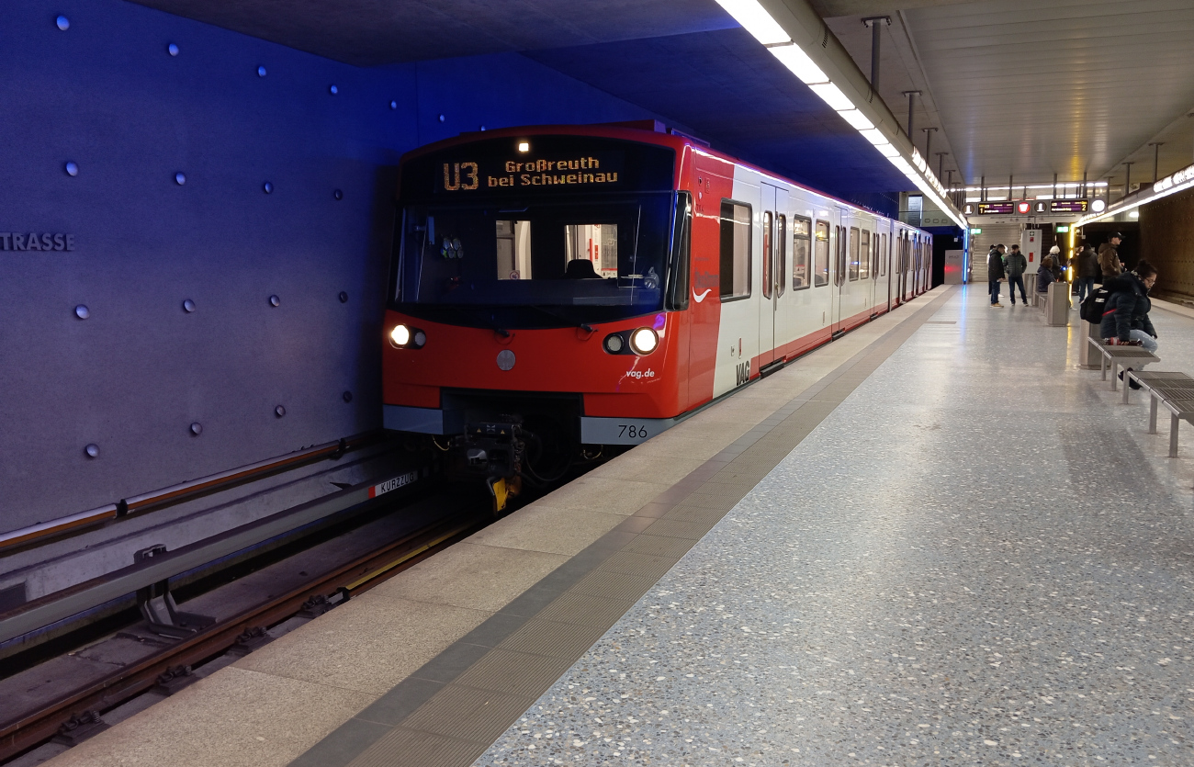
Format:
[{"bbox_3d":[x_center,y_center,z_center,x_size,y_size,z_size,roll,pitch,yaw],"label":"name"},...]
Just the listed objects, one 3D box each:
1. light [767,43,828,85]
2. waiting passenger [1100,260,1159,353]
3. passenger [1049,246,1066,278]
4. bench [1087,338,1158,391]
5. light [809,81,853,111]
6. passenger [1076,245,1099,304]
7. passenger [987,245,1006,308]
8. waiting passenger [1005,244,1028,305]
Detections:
[{"bbox_3d":[1.451,-2.278,6.831,0.199,0.080,1.435,2,8,22],"label":"light"},{"bbox_3d":[5.496,-0.614,9.969,0.620,1.325,0.500,5,9,39],"label":"waiting passenger"},{"bbox_3d":[12.523,-2.923,26.383,0.400,1.650,0.500,1,7,16],"label":"passenger"},{"bbox_3d":[5.364,-0.154,9.943,0.399,0.427,2.401,2,8,22],"label":"bench"},{"bbox_3d":[2.008,-2.456,8.193,0.199,0.080,1.440,2,8,22],"label":"light"},{"bbox_3d":[14.193,-3.162,27.891,0.550,1.710,0.380,1,7,11],"label":"passenger"},{"bbox_3d":[11.096,-2.981,26.768,0.420,1.700,0.520,1,7,16],"label":"passenger"},{"bbox_3d":[11.897,-3.062,27.377,0.560,1.690,0.370,4,8,30],"label":"waiting passenger"}]

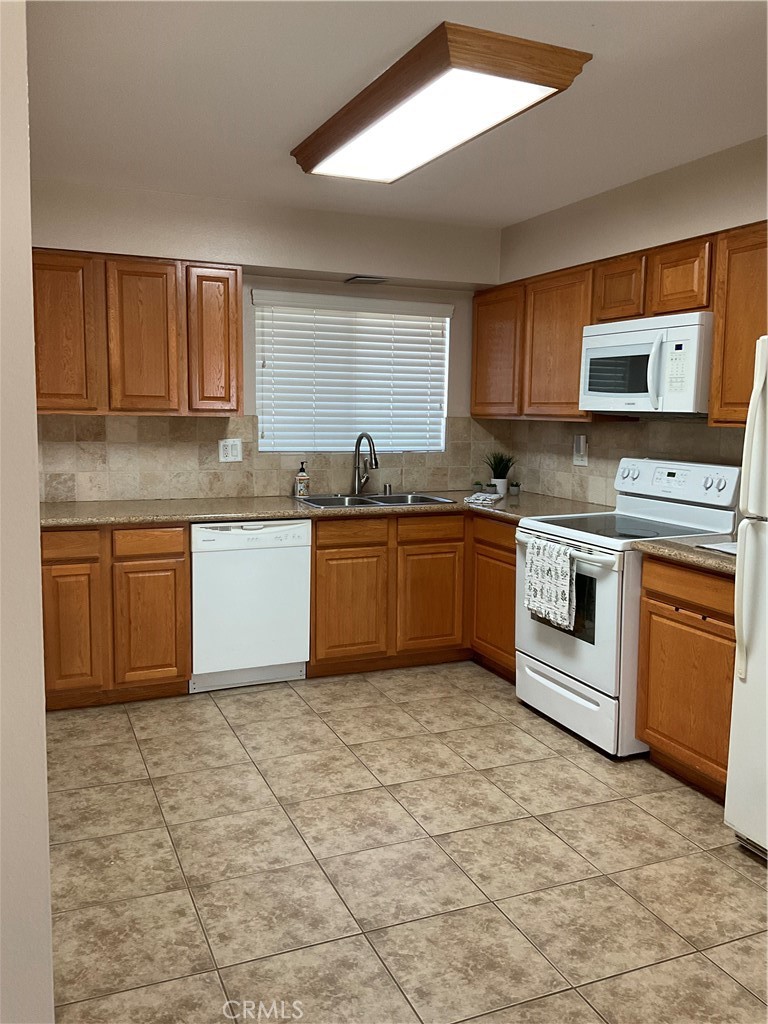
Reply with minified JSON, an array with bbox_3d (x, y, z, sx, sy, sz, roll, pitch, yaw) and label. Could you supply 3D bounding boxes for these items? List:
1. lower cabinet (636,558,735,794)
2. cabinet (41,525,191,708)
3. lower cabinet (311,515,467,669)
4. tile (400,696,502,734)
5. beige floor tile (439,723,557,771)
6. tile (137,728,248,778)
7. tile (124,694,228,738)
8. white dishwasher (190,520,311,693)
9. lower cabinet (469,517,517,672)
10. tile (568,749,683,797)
[{"bbox_3d":[1.433,0.618,3.364,0.625,0.875,0.564,-2,8,-23],"label":"lower cabinet"},{"bbox_3d":[-1.369,0.461,4.285,0.686,0.872,0.617,-2,8,-23],"label":"cabinet"},{"bbox_3d":[-0.065,0.408,4.833,0.909,0.872,0.617,-2,8,-23],"label":"lower cabinet"},{"bbox_3d":[0.326,0.957,4.060,0.402,0.010,0.402,-2,8,-23],"label":"tile"},{"bbox_3d":[0.484,1.007,3.689,0.402,0.010,0.402,-2,8,-23],"label":"beige floor tile"},{"bbox_3d":[-0.795,1.003,3.588,0.402,0.010,0.402,-2,8,-23],"label":"tile"},{"bbox_3d":[-0.959,0.956,3.967,0.402,0.010,0.404,-2,8,-23],"label":"tile"},{"bbox_3d":[-0.768,0.444,4.561,0.601,0.863,0.597,-2,8,-23],"label":"white dishwasher"},{"bbox_3d":[0.851,0.452,4.587,0.617,0.872,0.564,-2,8,-23],"label":"lower cabinet"},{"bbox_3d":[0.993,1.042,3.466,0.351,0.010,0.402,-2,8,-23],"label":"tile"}]

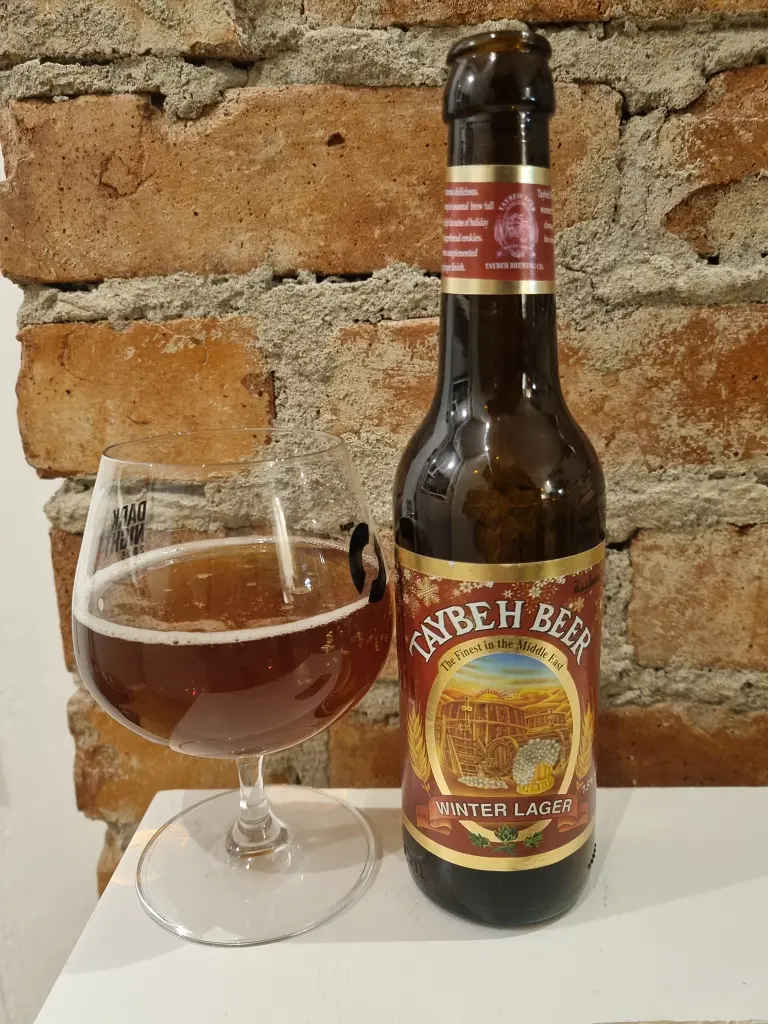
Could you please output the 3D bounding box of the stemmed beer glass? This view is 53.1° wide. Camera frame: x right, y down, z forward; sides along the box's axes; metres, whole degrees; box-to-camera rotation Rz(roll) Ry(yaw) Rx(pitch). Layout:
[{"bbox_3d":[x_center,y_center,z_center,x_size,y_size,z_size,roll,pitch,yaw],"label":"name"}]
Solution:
[{"bbox_3d":[-0.045,0.049,0.247,0.098,0.142,0.098,0,14,6],"label":"stemmed beer glass"}]

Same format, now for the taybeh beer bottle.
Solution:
[{"bbox_3d":[0.033,0.000,0.224,0.061,0.242,0.061,0,14,6],"label":"taybeh beer bottle"}]

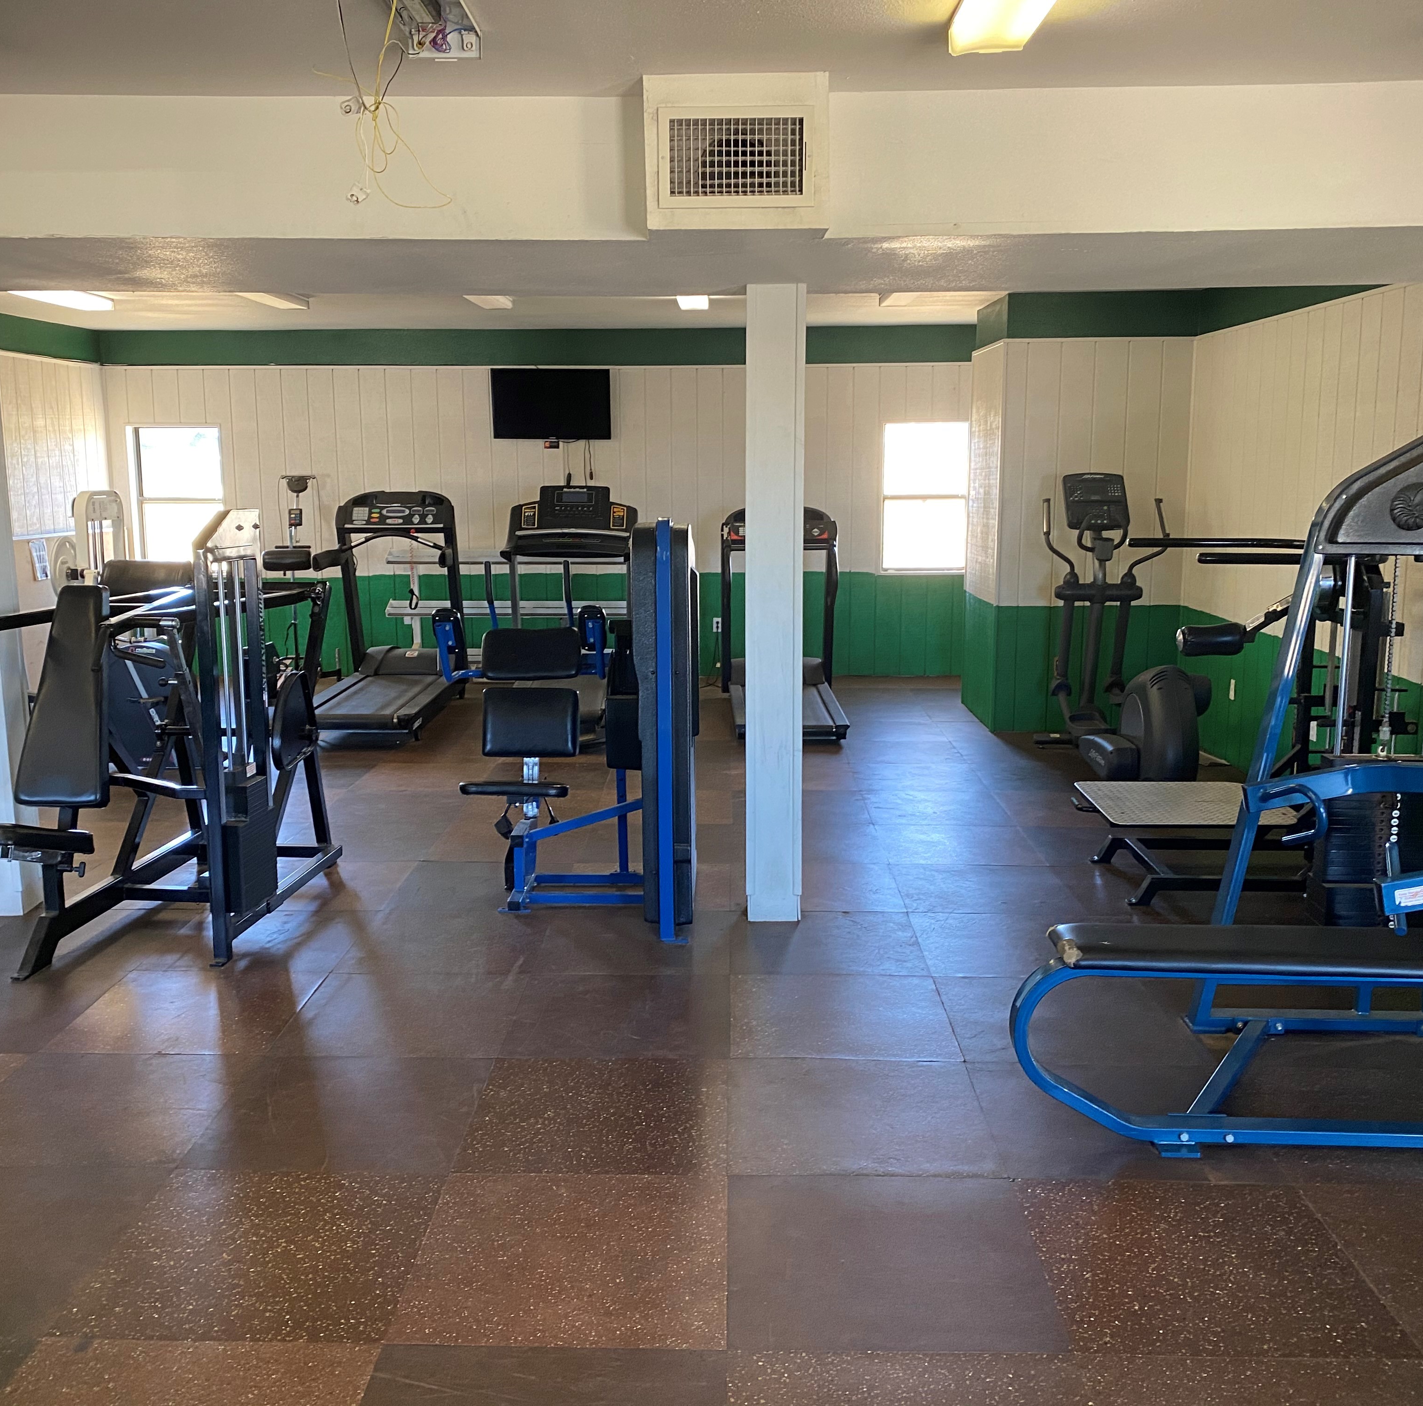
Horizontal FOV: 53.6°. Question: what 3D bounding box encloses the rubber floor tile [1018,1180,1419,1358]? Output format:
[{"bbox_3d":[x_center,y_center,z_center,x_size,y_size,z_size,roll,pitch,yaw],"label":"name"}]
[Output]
[{"bbox_3d":[1.018,1.183,2.981,0.655,0.012,0.655,0,10,1],"label":"rubber floor tile"}]

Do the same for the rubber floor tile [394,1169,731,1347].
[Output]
[{"bbox_3d":[-0.272,1.090,2.783,0.610,0.012,0.610,0,10,1],"label":"rubber floor tile"}]

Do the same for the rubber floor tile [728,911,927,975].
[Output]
[{"bbox_3d":[0.372,0.786,4.576,0.610,0.012,0.610,0,10,1],"label":"rubber floor tile"}]

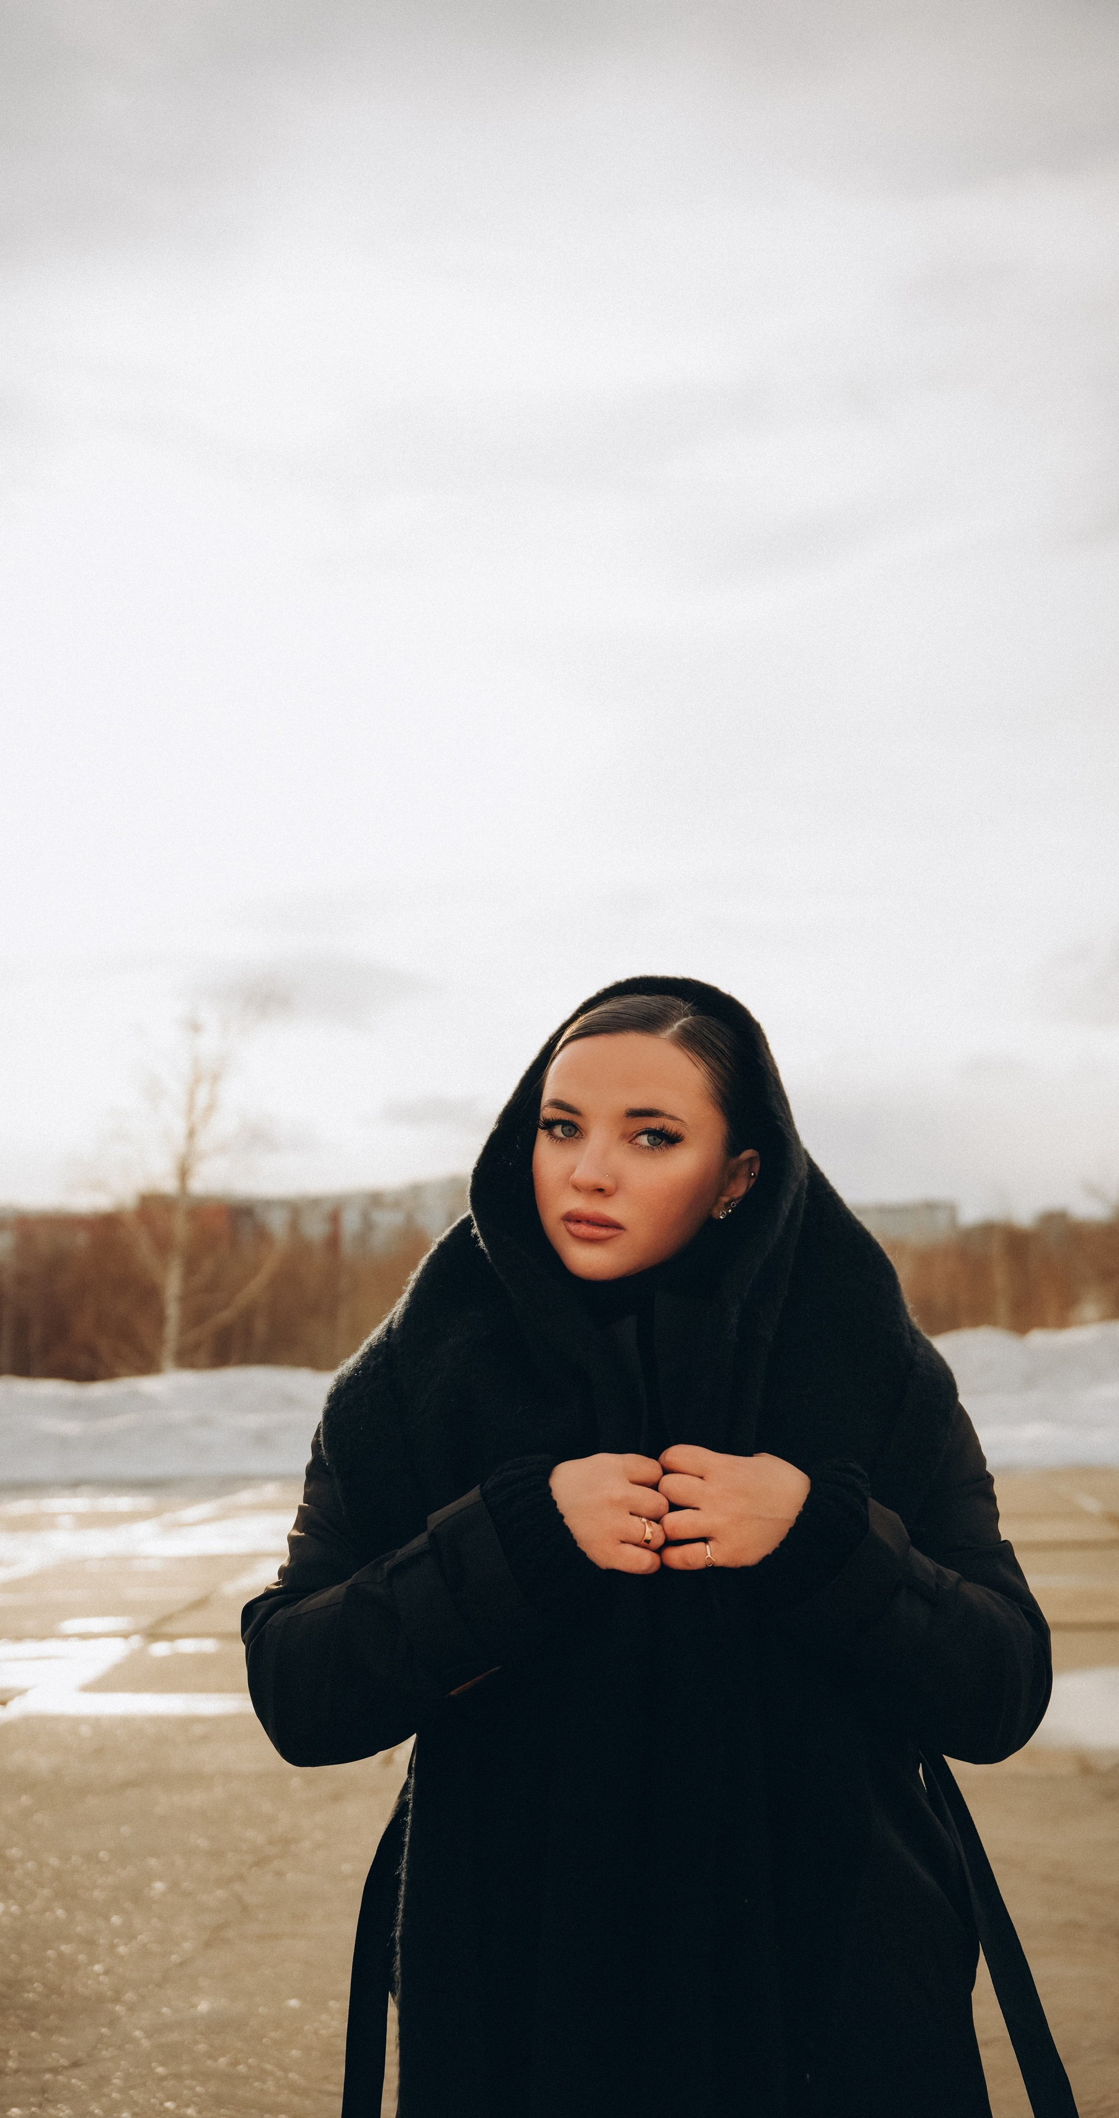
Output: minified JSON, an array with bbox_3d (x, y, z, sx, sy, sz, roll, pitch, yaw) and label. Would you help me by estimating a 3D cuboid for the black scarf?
[{"bbox_3d":[0.063,0.426,1.377,0.490,1.000,0.380,-1,-7,0],"label":"black scarf"}]

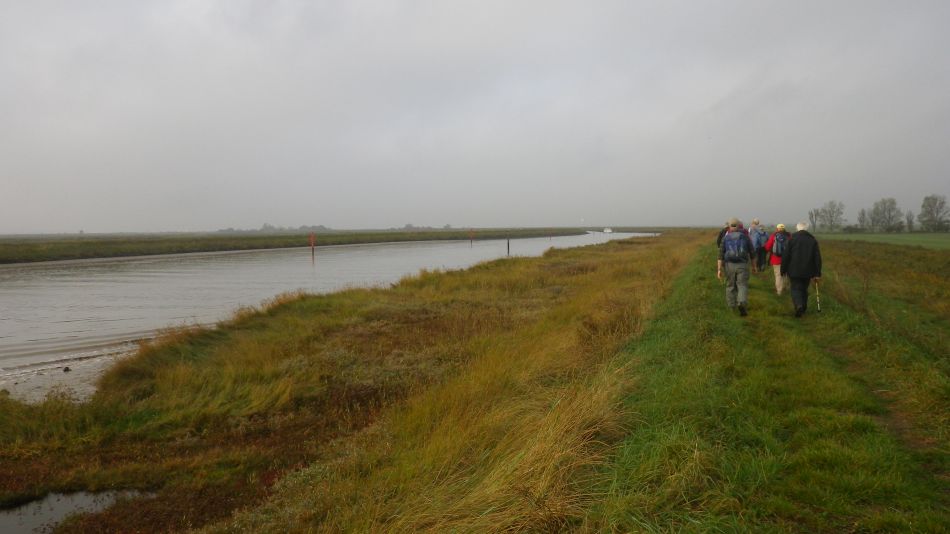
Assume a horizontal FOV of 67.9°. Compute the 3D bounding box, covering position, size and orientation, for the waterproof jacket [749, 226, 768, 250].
[{"bbox_3d":[9.568,-0.945,23.800,0.600,0.780,0.400,1,3,19],"label":"waterproof jacket"}]

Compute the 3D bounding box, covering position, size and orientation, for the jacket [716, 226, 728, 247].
[{"bbox_3d":[7.061,-0.772,19.800,0.600,0.740,0.380,1,3,19],"label":"jacket"}]

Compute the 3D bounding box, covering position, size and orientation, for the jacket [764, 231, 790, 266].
[{"bbox_3d":[7.148,-0.445,16.500,0.640,0.840,0.400,1,3,19],"label":"jacket"}]

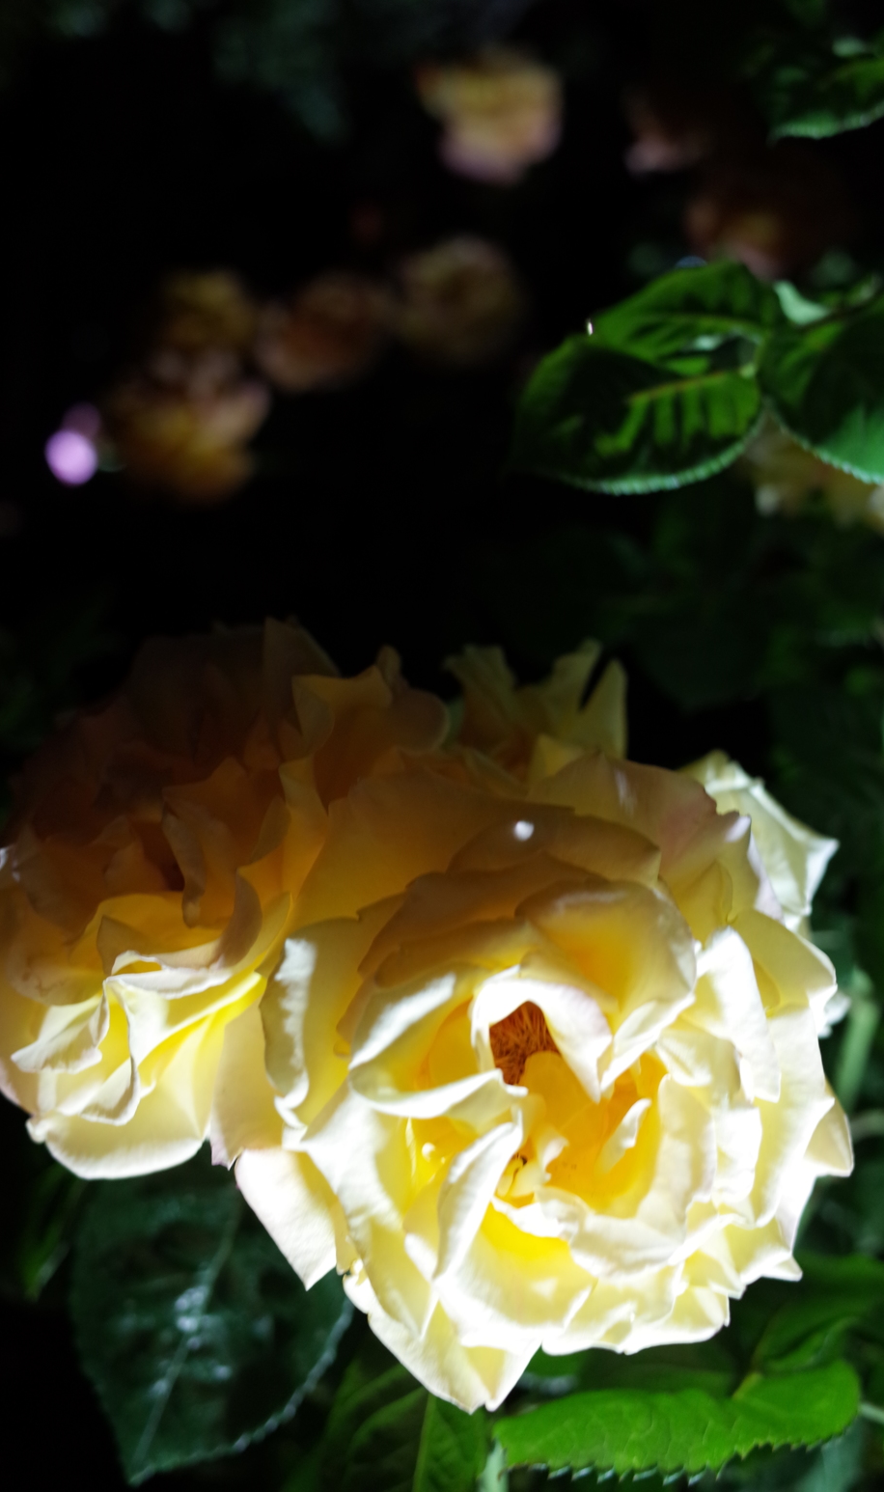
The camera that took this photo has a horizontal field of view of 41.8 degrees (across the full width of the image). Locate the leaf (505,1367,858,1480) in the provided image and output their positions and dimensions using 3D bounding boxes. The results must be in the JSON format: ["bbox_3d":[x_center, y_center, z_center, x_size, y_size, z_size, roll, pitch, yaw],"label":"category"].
[{"bbox_3d":[0.051,0.146,0.250,0.075,0.014,0.032,3,12,-2],"label":"leaf"}]

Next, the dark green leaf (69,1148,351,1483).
[{"bbox_3d":[-0.059,0.138,0.290,0.066,0.085,0.014,18,-9,0],"label":"dark green leaf"}]

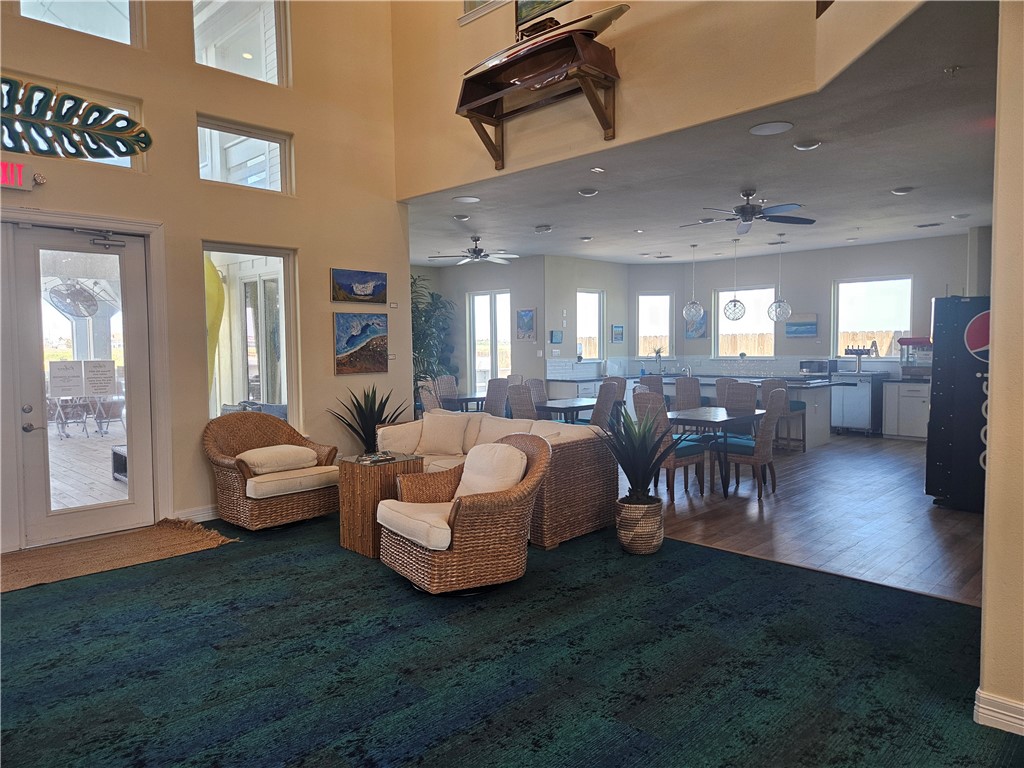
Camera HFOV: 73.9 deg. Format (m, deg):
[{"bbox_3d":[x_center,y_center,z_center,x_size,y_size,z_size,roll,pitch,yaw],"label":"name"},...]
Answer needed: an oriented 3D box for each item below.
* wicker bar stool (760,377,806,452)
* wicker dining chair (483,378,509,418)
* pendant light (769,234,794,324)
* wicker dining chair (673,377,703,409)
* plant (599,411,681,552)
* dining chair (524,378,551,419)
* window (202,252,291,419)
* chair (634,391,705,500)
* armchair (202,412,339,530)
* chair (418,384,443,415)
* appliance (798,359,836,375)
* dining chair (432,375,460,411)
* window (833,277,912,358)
[{"bbox_3d":[3.608,0.424,9.121,0.460,1.020,0.600,3,5,44],"label":"wicker bar stool"},{"bbox_3d":[-0.402,0.448,9.698,0.610,1.050,0.470,3,5,45],"label":"wicker dining chair"},{"bbox_3d":[3.831,-1.505,9.676,0.340,1.260,0.340,3,5,44],"label":"pendant light"},{"bbox_3d":[2.788,0.402,10.217,0.580,1.020,0.460,-4,4,-44],"label":"wicker dining chair"},{"bbox_3d":[0.947,0.689,4.982,0.640,1.050,0.640,0,3,11],"label":"plant"},{"bbox_3d":[0.494,0.467,9.187,0.610,1.050,0.470,3,5,45],"label":"dining chair"},{"bbox_3d":[-2.418,-0.368,6.371,0.890,1.800,0.100,-4,5,-45],"label":"window"},{"bbox_3d":[1.543,0.596,6.728,0.610,1.050,0.470,-4,4,-42],"label":"chair"},{"bbox_3d":[-2.110,0.734,6.040,0.900,0.920,0.950,2,4,43],"label":"armchair"},{"bbox_3d":[-0.929,0.451,9.257,0.610,1.030,0.470,-4,5,-45],"label":"chair"},{"bbox_3d":[5.225,-0.263,11.621,0.370,0.280,0.470,-4,4,-44],"label":"appliance"},{"bbox_3d":[-0.796,0.407,10.001,0.470,1.030,0.610,-4,5,-45],"label":"dining chair"},{"bbox_3d":[5.994,-1.098,11.378,1.190,1.290,0.100,3,5,45],"label":"window"}]

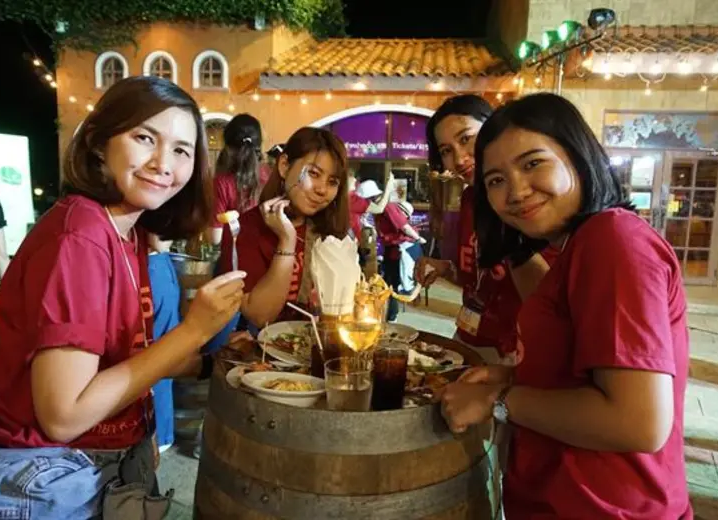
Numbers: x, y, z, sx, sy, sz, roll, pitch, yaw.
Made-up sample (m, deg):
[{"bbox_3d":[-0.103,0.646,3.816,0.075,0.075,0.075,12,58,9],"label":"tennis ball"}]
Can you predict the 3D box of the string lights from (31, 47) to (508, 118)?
[{"bbox_3d":[-1.396,-2.724,7.936,7.300,1.000,0.500,2,7,3],"label":"string lights"}]

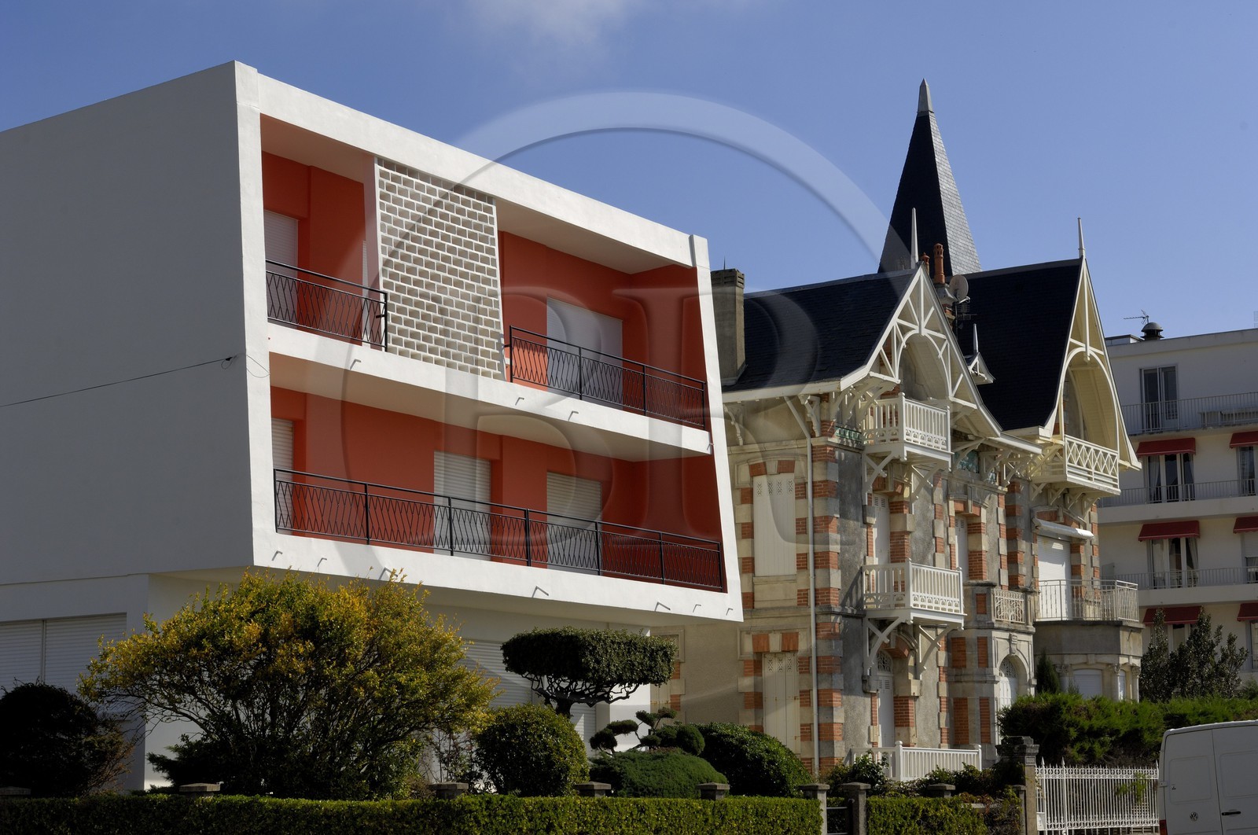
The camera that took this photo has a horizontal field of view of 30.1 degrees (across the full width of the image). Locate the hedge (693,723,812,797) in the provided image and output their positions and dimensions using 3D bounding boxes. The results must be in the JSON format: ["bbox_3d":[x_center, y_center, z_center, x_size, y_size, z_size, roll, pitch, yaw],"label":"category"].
[{"bbox_3d":[1.800,5.284,35.192,1.970,1.370,1.970,-6,-11,32],"label":"hedge"}]

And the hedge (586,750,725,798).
[{"bbox_3d":[0.385,5.152,32.929,2.030,0.900,2.030,-6,-11,32],"label":"hedge"}]

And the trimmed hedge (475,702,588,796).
[{"bbox_3d":[-1.300,4.563,31.081,1.550,1.500,1.550,0,-9,0],"label":"trimmed hedge"}]

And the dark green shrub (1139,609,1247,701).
[{"bbox_3d":[14.619,7.466,60.603,2.700,5.020,3.030,-6,-11,32],"label":"dark green shrub"}]

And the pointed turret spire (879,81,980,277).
[{"bbox_3d":[7.659,-5.834,59.924,2.350,5.800,2.350,-7,-11,32],"label":"pointed turret spire"}]

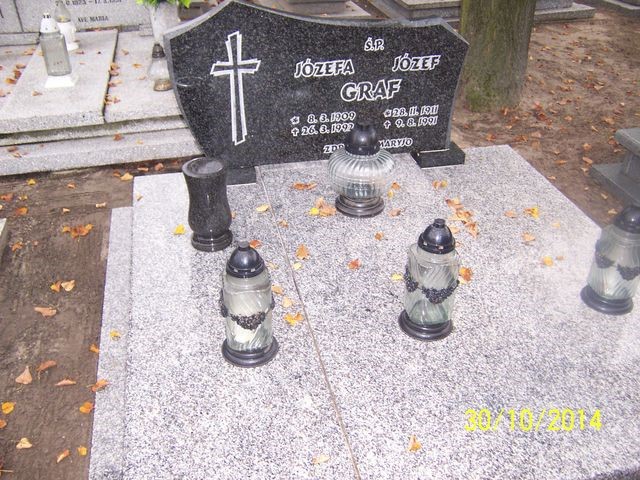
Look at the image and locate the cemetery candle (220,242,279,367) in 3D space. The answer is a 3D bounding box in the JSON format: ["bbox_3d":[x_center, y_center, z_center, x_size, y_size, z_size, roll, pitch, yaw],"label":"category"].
[{"bbox_3d":[-0.175,0.144,1.474,0.143,0.324,0.143,-6,34,-11],"label":"cemetery candle"}]

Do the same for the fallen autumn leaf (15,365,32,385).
[{"bbox_3d":[-0.876,0.407,1.806,0.050,0.015,0.070,-6,34,-11],"label":"fallen autumn leaf"}]

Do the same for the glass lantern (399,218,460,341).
[{"bbox_3d":[0.294,0.091,1.570,0.143,0.324,0.143,-6,34,-11],"label":"glass lantern"}]

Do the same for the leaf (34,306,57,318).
[{"bbox_3d":[-0.921,0.243,2.047,0.075,0.020,0.050,-6,34,-11],"label":"leaf"}]

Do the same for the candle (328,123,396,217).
[{"bbox_3d":[0.148,-0.252,2.100,0.222,0.305,0.222,1,34,-1],"label":"candle"}]

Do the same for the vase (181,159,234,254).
[{"bbox_3d":[-0.347,-0.112,1.902,0.138,0.272,0.138,-6,34,-11],"label":"vase"}]

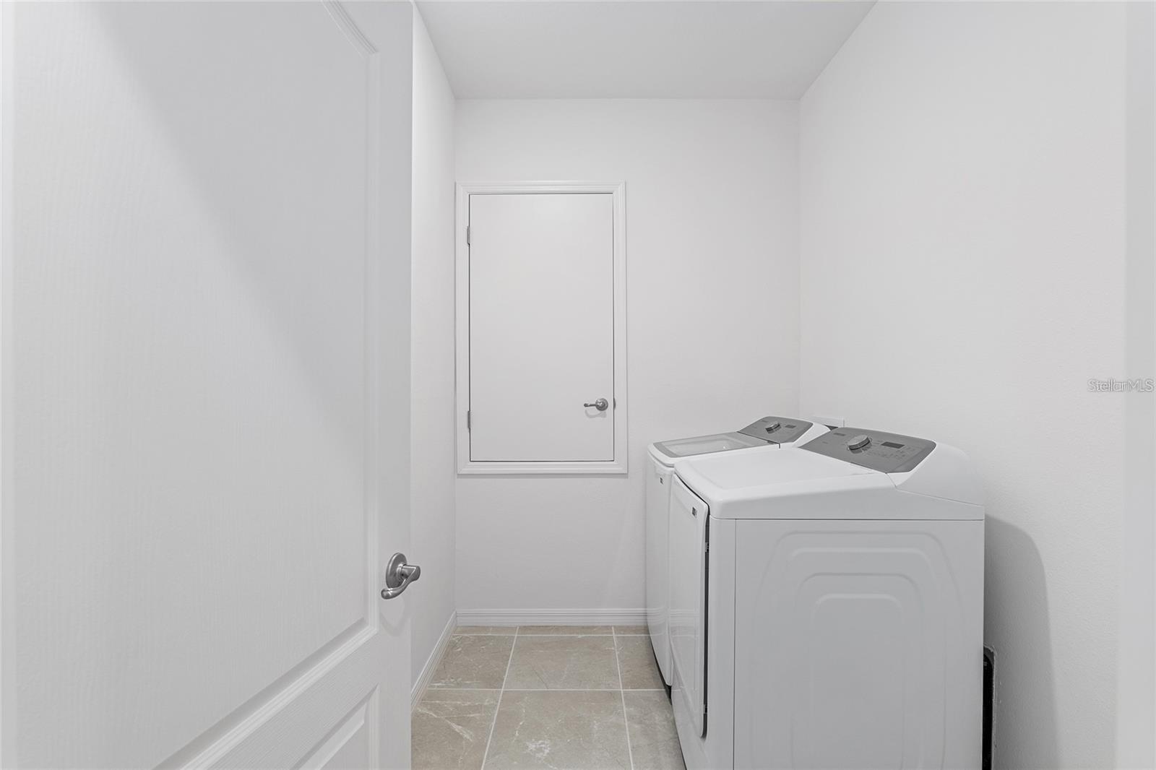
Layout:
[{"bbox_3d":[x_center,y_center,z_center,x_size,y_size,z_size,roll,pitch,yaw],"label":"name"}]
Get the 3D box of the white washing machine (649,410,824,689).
[{"bbox_3d":[0.705,0.720,2.360,0.710,1.110,0.670,0,0,0],"label":"white washing machine"}]

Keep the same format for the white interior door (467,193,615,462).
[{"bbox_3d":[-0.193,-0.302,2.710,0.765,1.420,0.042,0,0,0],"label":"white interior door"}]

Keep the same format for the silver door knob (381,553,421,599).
[{"bbox_3d":[-0.326,0.351,0.928,0.064,0.067,0.135,0,0,14],"label":"silver door knob"}]

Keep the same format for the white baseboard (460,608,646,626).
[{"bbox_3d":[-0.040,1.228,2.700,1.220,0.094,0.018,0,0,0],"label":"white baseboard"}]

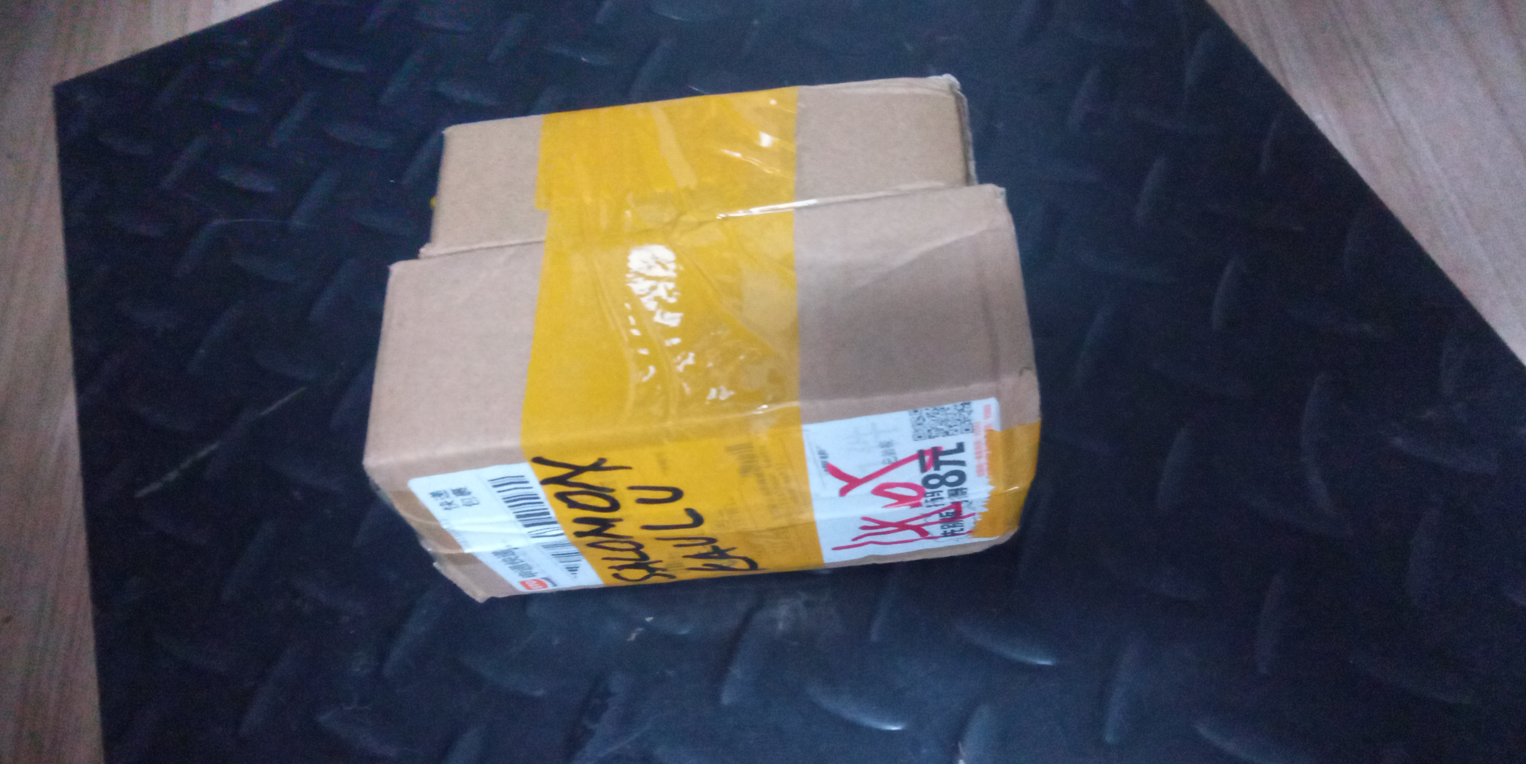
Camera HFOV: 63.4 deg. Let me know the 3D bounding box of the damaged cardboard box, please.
[{"bbox_3d":[-0.013,-0.011,0.335,0.150,0.087,0.098,-6,58,2],"label":"damaged cardboard box"}]

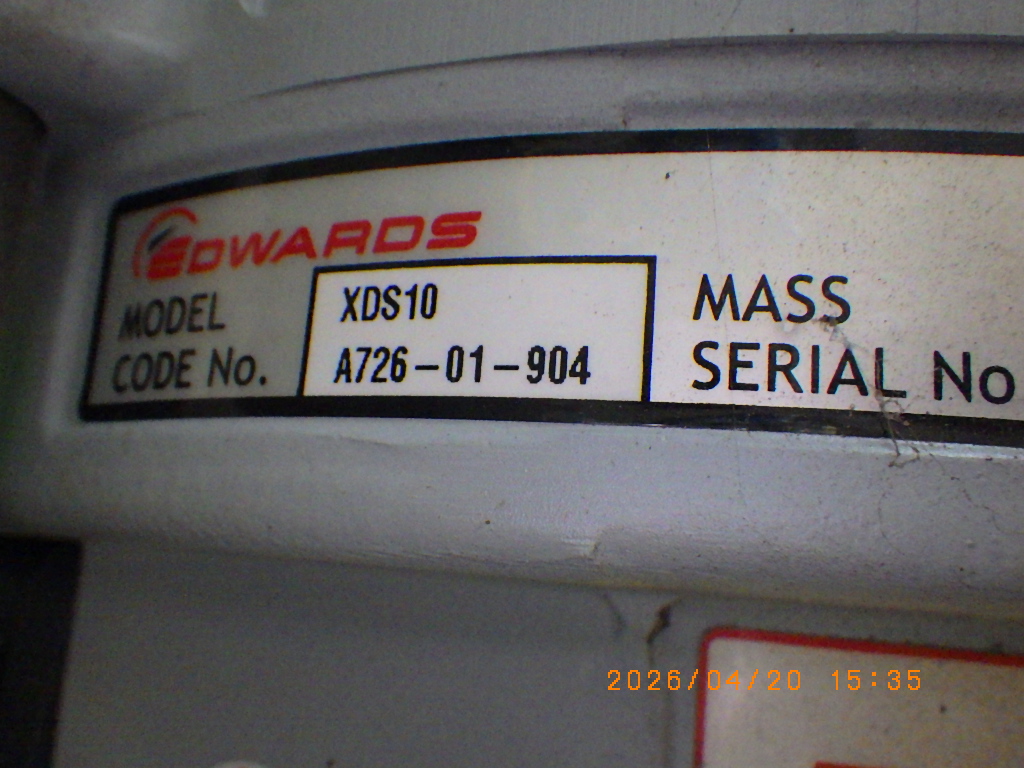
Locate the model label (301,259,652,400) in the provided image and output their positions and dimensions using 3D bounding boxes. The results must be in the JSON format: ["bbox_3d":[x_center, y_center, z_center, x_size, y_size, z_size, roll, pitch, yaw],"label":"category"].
[{"bbox_3d":[-0.003,-0.004,0.067,0.025,0.001,0.010,0,77,20],"label":"model label"}]

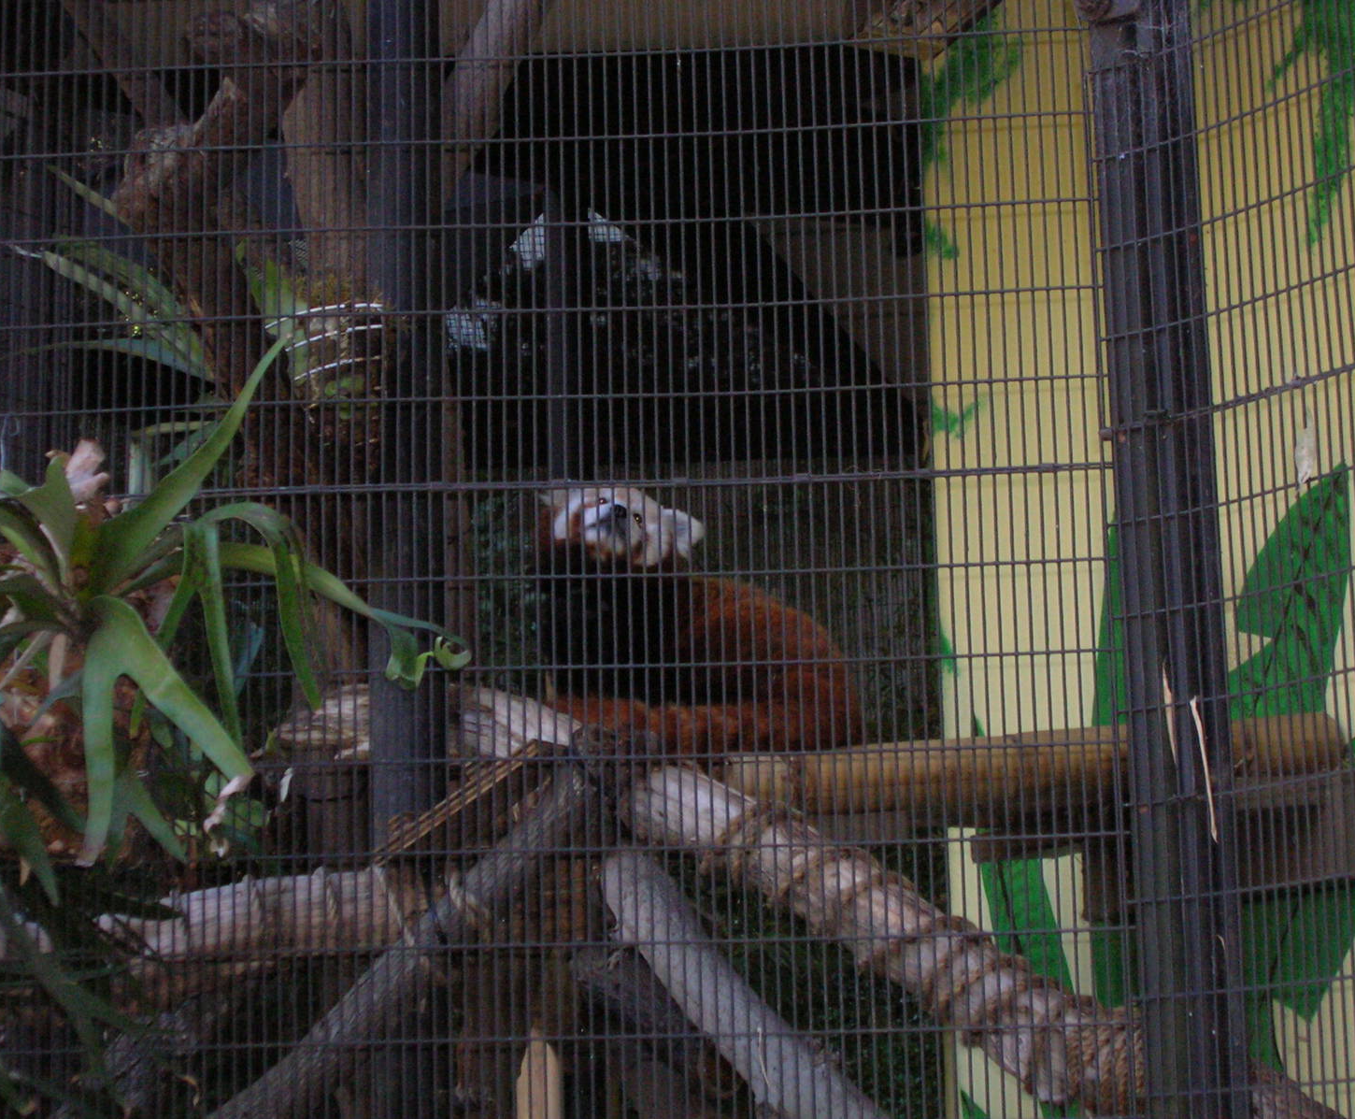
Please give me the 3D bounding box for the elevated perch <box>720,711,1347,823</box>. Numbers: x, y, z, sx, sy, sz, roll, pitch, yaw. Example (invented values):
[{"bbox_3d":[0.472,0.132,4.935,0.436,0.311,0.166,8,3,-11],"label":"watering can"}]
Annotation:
[{"bbox_3d":[0.451,0.269,4.568,0.814,0.088,0.088,-5,-14,16],"label":"elevated perch"}]

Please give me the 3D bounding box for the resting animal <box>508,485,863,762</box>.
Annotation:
[{"bbox_3d":[0.019,0.083,4.700,0.420,0.350,0.270,8,-16,-34],"label":"resting animal"}]

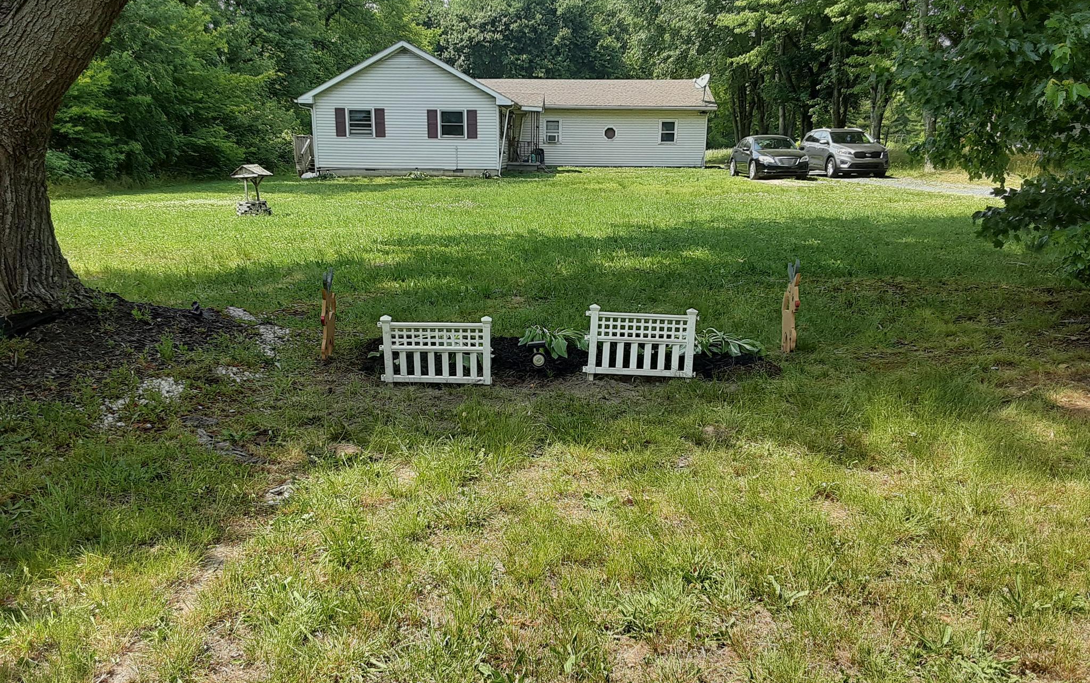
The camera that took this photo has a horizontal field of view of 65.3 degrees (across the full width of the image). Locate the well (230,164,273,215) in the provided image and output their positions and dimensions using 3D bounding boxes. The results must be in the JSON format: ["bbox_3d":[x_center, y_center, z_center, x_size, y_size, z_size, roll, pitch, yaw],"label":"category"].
[{"bbox_3d":[-5.407,-2.813,15.700,0.560,0.900,0.600,2,14,7],"label":"well"}]

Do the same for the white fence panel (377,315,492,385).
[{"bbox_3d":[-0.656,0.054,5.120,0.670,0.415,0.065,0,18,2],"label":"white fence panel"}]

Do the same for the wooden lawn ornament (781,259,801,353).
[{"bbox_3d":[1.653,-0.244,5.720,0.035,0.610,0.380,-2,14,4],"label":"wooden lawn ornament"}]

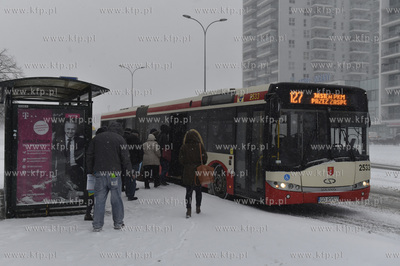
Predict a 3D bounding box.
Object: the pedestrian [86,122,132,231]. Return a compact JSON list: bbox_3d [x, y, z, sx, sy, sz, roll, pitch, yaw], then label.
[{"bbox_3d":[-1.493,0.722,7.650,0.720,1.757,0.480,0,0,10],"label":"pedestrian"}]

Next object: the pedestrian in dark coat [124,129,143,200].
[{"bbox_3d":[-1.575,0.765,10.950,0.520,1.670,0.400,0,0,38],"label":"pedestrian in dark coat"}]

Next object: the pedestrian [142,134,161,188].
[{"bbox_3d":[-1.363,0.842,13.100,0.500,1.520,0.360,0,0,25],"label":"pedestrian"}]

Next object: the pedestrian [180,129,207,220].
[{"bbox_3d":[-0.142,0.790,8.800,0.540,1.630,0.450,0,0,-3],"label":"pedestrian"}]

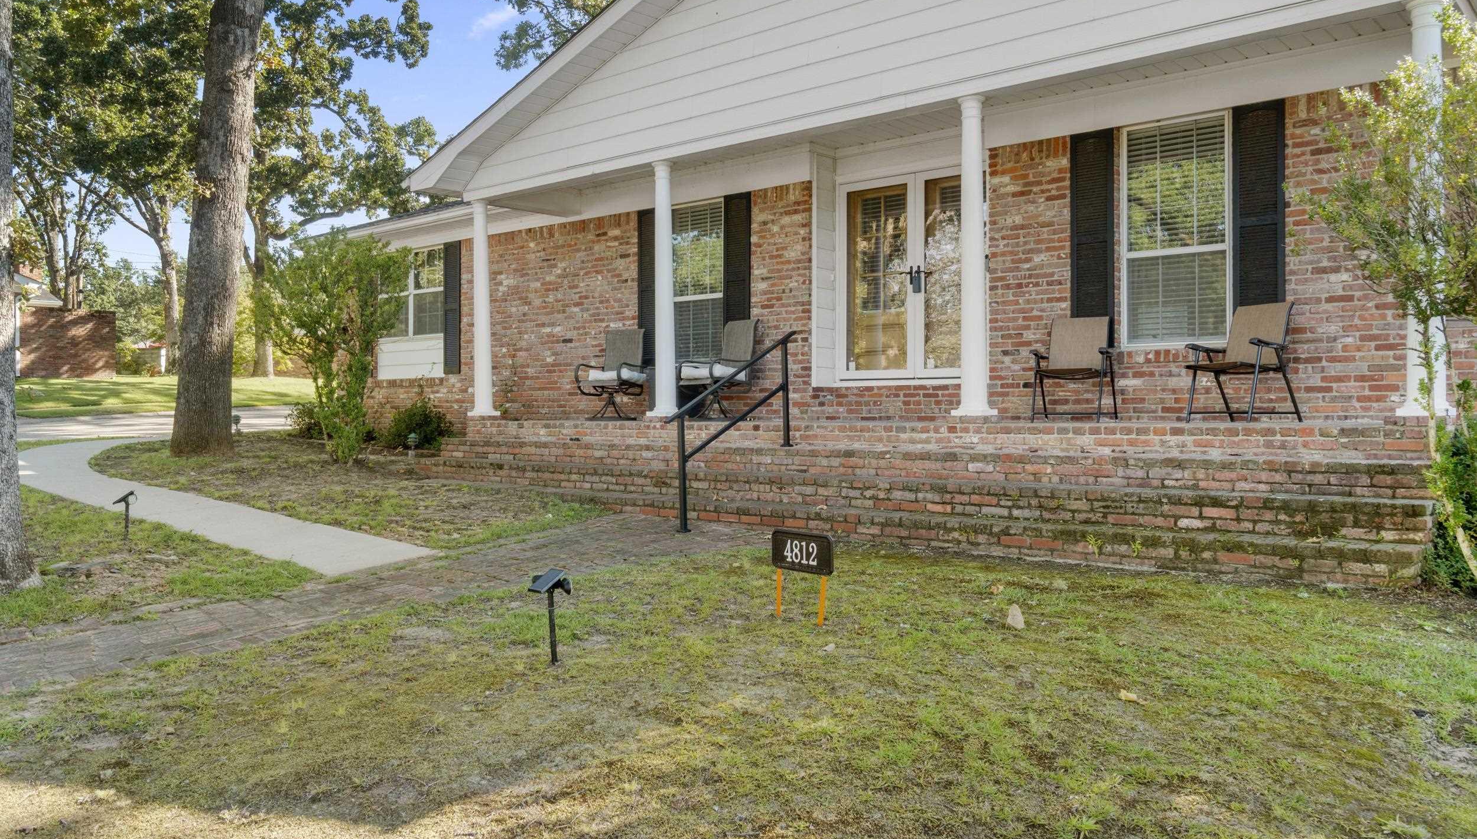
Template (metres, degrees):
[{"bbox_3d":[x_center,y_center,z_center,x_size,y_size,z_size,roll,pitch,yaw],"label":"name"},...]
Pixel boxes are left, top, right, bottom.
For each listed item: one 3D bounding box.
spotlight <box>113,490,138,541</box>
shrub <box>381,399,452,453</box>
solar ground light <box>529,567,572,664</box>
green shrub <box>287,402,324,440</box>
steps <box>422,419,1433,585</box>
[{"bbox_3d":[-4.125,0.647,7.450,0.150,0.335,0.130,0,0,-31],"label":"spotlight"},{"bbox_3d":[-4.011,0.058,13.800,0.880,0.670,0.820,0,0,41],"label":"shrub"},{"bbox_3d":[-0.659,0.696,3.920,0.140,0.330,0.130,0,0,45],"label":"solar ground light"},{"bbox_3d":[-6.120,0.017,15.900,0.800,0.560,0.750,0,0,41],"label":"green shrub"},{"bbox_3d":[0.208,0.418,8.664,9.051,0.770,1.216,0,0,41],"label":"steps"}]

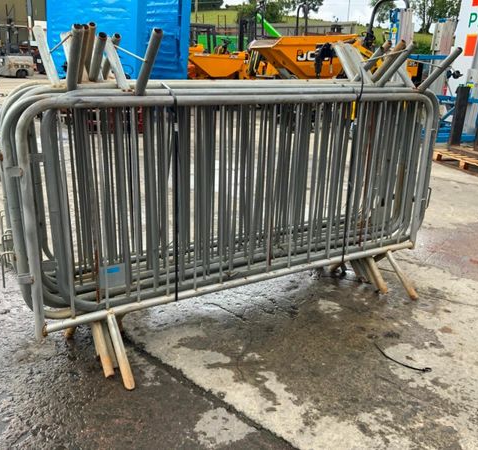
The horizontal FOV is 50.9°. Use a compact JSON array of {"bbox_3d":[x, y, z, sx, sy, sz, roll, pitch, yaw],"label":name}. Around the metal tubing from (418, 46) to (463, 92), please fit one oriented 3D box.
[{"bbox_3d":[1.101,-0.845,2.767,0.039,0.323,0.039,-9,66,-30],"label":"metal tubing"}]

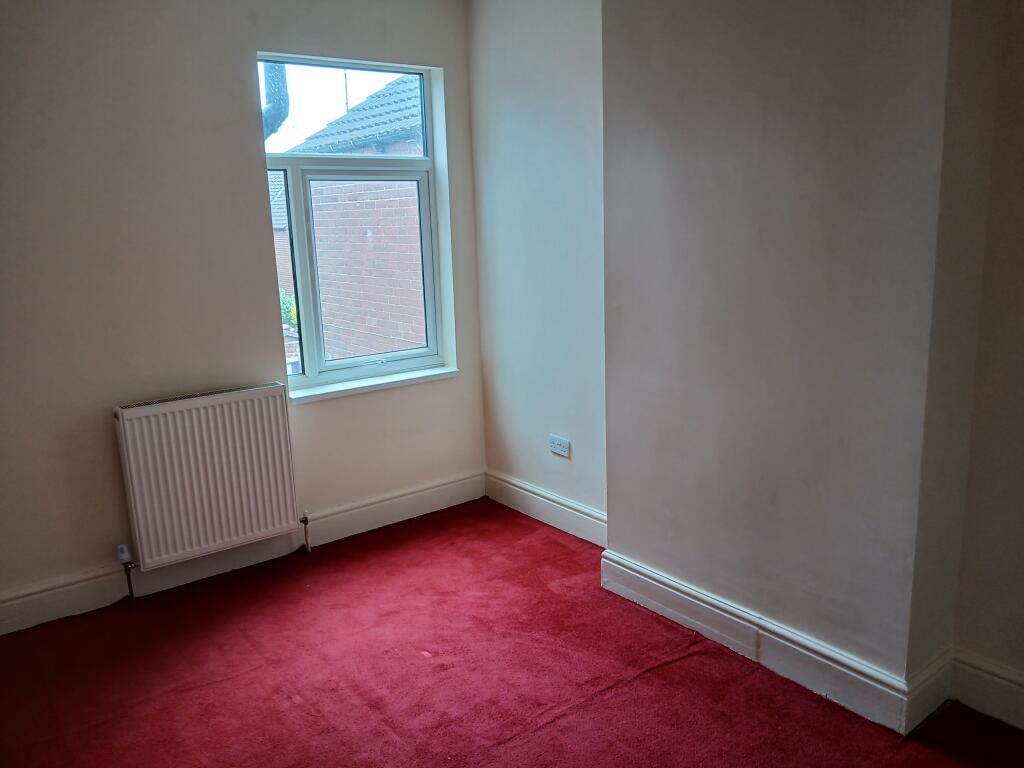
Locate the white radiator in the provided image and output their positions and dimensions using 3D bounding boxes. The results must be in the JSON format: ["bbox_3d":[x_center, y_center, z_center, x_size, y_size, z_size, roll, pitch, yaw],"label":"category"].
[{"bbox_3d":[-1.332,0.392,3.437,0.700,0.700,0.105,-10,14,-36],"label":"white radiator"}]

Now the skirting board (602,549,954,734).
[{"bbox_3d":[0.893,0.858,2.872,0.287,0.165,1.289,-10,14,-36],"label":"skirting board"}]

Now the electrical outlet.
[{"bbox_3d":[0.246,0.312,3.877,0.013,0.087,0.146,-10,14,-36],"label":"electrical outlet"}]

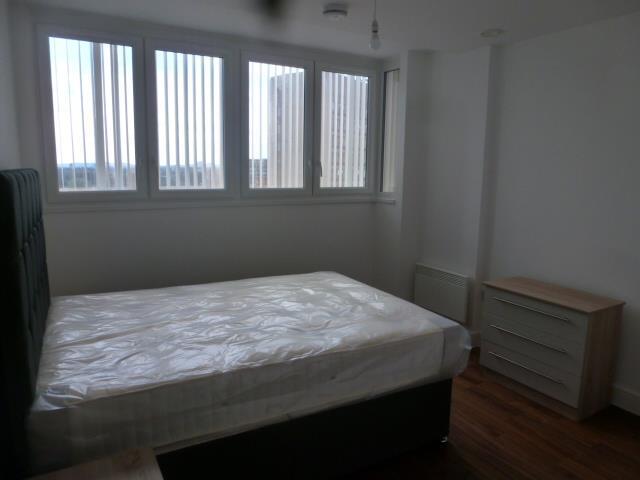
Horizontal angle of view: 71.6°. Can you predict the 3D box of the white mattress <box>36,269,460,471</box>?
[{"bbox_3d":[-0.425,0.549,2.531,1.960,0.290,1.400,-4,10,-27],"label":"white mattress"}]

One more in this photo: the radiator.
[{"bbox_3d":[1.089,0.472,3.938,0.091,0.425,0.620,-4,10,-29],"label":"radiator"}]

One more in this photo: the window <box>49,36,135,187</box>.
[{"bbox_3d":[-1.492,-0.808,2.958,0.495,0.970,0.070,-4,10,-27],"label":"window"}]

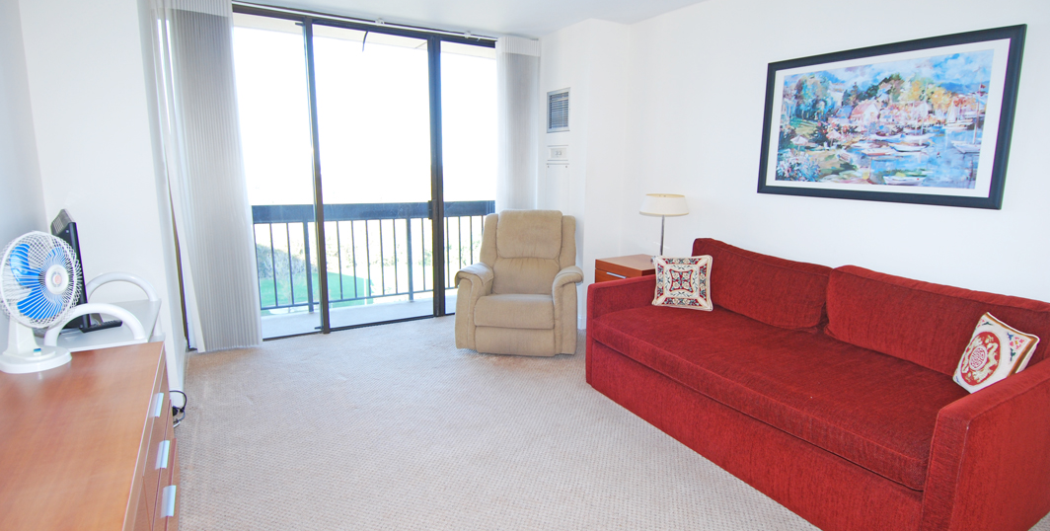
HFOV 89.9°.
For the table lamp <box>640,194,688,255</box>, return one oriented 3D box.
[{"bbox_3d":[0.995,-0.266,3.800,0.340,0.487,0.340,-6,12,-31],"label":"table lamp"}]

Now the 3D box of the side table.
[{"bbox_3d":[0.875,0.296,3.915,0.507,0.658,0.481,-6,12,-31],"label":"side table"}]

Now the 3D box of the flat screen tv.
[{"bbox_3d":[-2.059,0.018,2.438,0.200,0.491,0.654,-9,15,-43],"label":"flat screen tv"}]

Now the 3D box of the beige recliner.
[{"bbox_3d":[-0.009,0.087,4.085,0.888,0.985,0.908,2,11,6],"label":"beige recliner"}]

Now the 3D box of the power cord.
[{"bbox_3d":[-1.864,0.750,2.786,0.120,0.113,0.254,-6,12,-31],"label":"power cord"}]

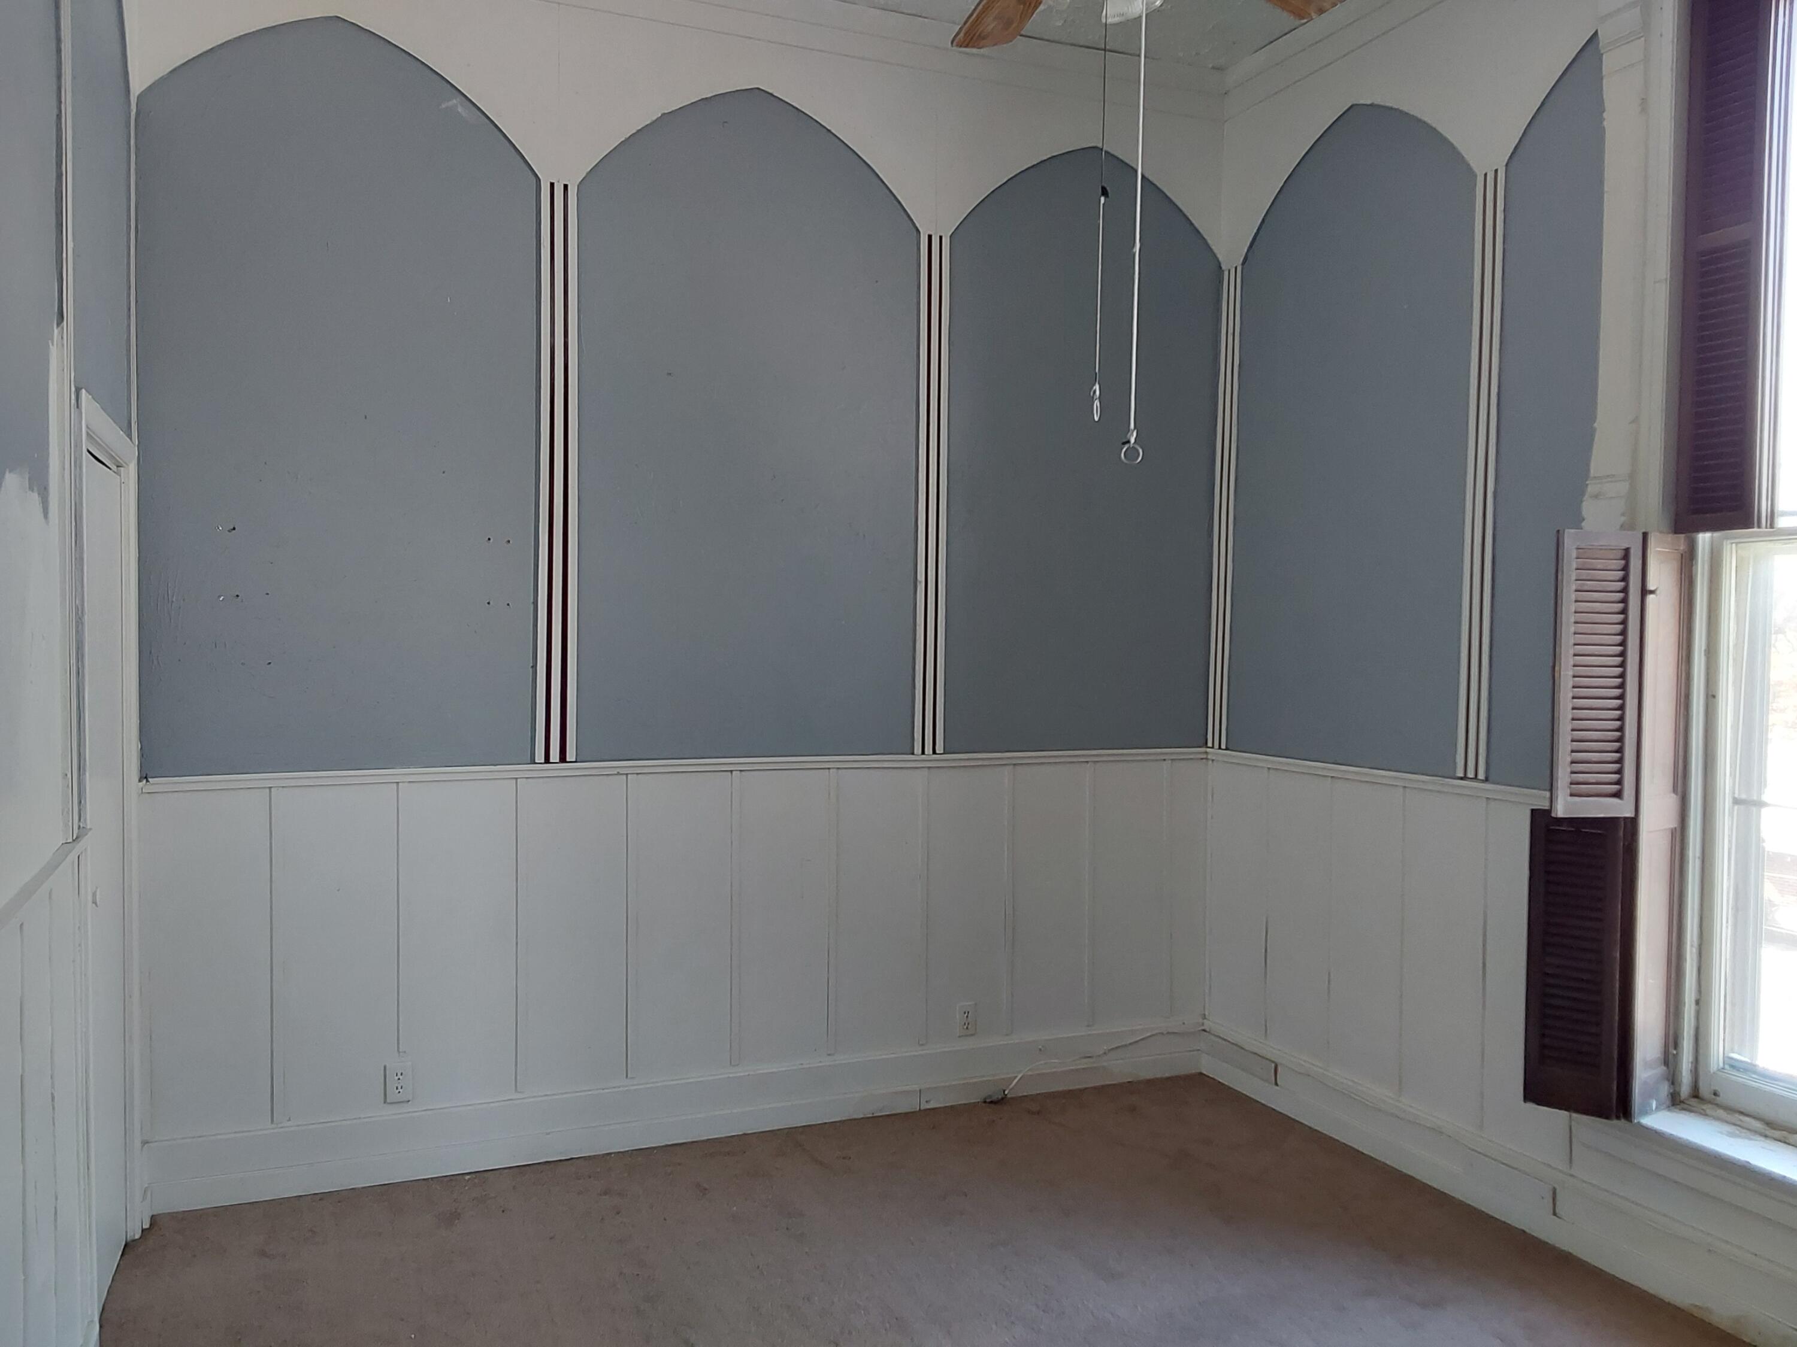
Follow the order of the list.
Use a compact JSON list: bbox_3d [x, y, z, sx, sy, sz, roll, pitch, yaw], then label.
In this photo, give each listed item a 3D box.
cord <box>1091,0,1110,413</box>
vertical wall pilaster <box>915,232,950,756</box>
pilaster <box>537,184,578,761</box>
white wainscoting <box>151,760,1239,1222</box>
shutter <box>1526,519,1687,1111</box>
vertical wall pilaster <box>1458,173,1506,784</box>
[{"bbox_3d":[0.340,-0.758,2.420,0.025,0.682,0.030,0,2,-23],"label":"cord"},{"bbox_3d":[0.104,-0.547,4.464,0.097,1.591,0.028,0,2,-23],"label":"vertical wall pilaster"},{"bbox_3d":[-0.941,-0.543,4.012,0.102,1.591,0.028,0,2,-23],"label":"pilaster"},{"bbox_3d":[-0.428,0.810,4.281,3.179,1.105,0.050,0,2,-23],"label":"white wainscoting"},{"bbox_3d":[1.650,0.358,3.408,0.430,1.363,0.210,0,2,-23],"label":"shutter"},{"bbox_3d":[1.523,-0.509,3.792,0.028,1.591,0.095,0,2,-23],"label":"vertical wall pilaster"}]

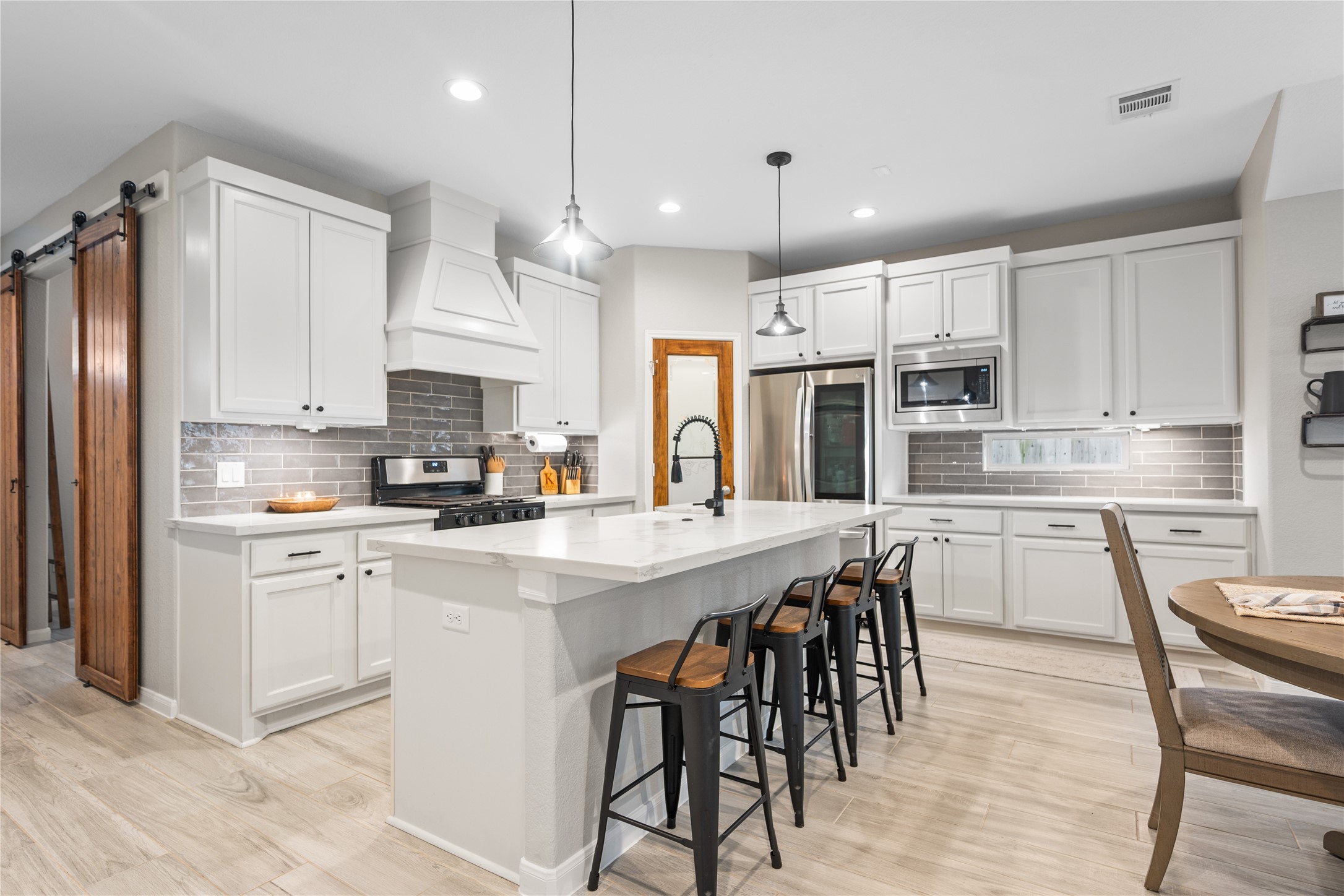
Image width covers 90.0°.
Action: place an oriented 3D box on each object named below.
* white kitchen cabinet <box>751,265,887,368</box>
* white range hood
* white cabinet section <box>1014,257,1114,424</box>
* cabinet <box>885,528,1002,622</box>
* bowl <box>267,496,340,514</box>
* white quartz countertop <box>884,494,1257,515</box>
[{"bbox_3d":[1.202,-0.949,5.188,1.020,0.683,0.624,-1,-1,34],"label":"white kitchen cabinet"},{"bbox_3d":[-1.320,-0.950,4.040,0.542,1.085,0.931,-1,-1,34],"label":"white range hood"},{"bbox_3d":[2.557,-0.668,4.380,0.524,1.018,0.330,-1,-1,32],"label":"white cabinet section"},{"bbox_3d":[1.897,0.806,4.545,0.687,0.558,0.603,-1,-1,34],"label":"cabinet"},{"bbox_3d":[-1.882,0.299,3.467,0.178,0.062,0.375,-1,-1,34],"label":"bowl"},{"bbox_3d":[2.385,0.331,4.227,1.902,0.037,0.662,-1,-1,34],"label":"white quartz countertop"}]

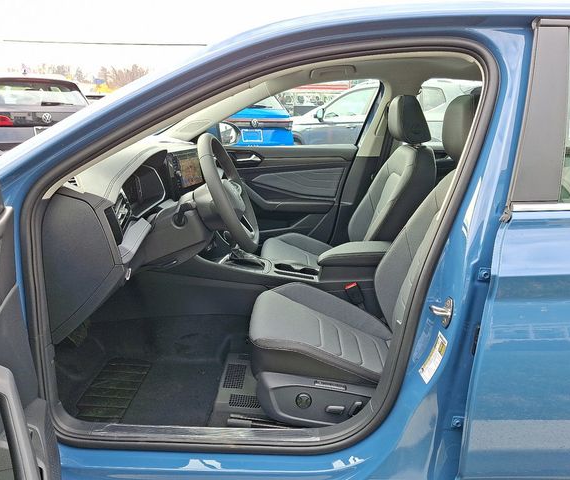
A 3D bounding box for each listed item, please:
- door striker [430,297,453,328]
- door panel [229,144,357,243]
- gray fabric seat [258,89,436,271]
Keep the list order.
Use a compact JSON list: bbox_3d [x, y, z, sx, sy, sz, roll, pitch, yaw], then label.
[{"bbox_3d":[0.376,0.174,1.106,0.046,0.070,0.037,-4,17,-14],"label":"door striker"},{"bbox_3d":[-0.061,-0.232,2.533,0.920,0.580,0.120,0,16,1],"label":"door panel"},{"bbox_3d":[0.284,-0.172,2.187,0.750,0.970,0.530,0,16,1],"label":"gray fabric seat"}]

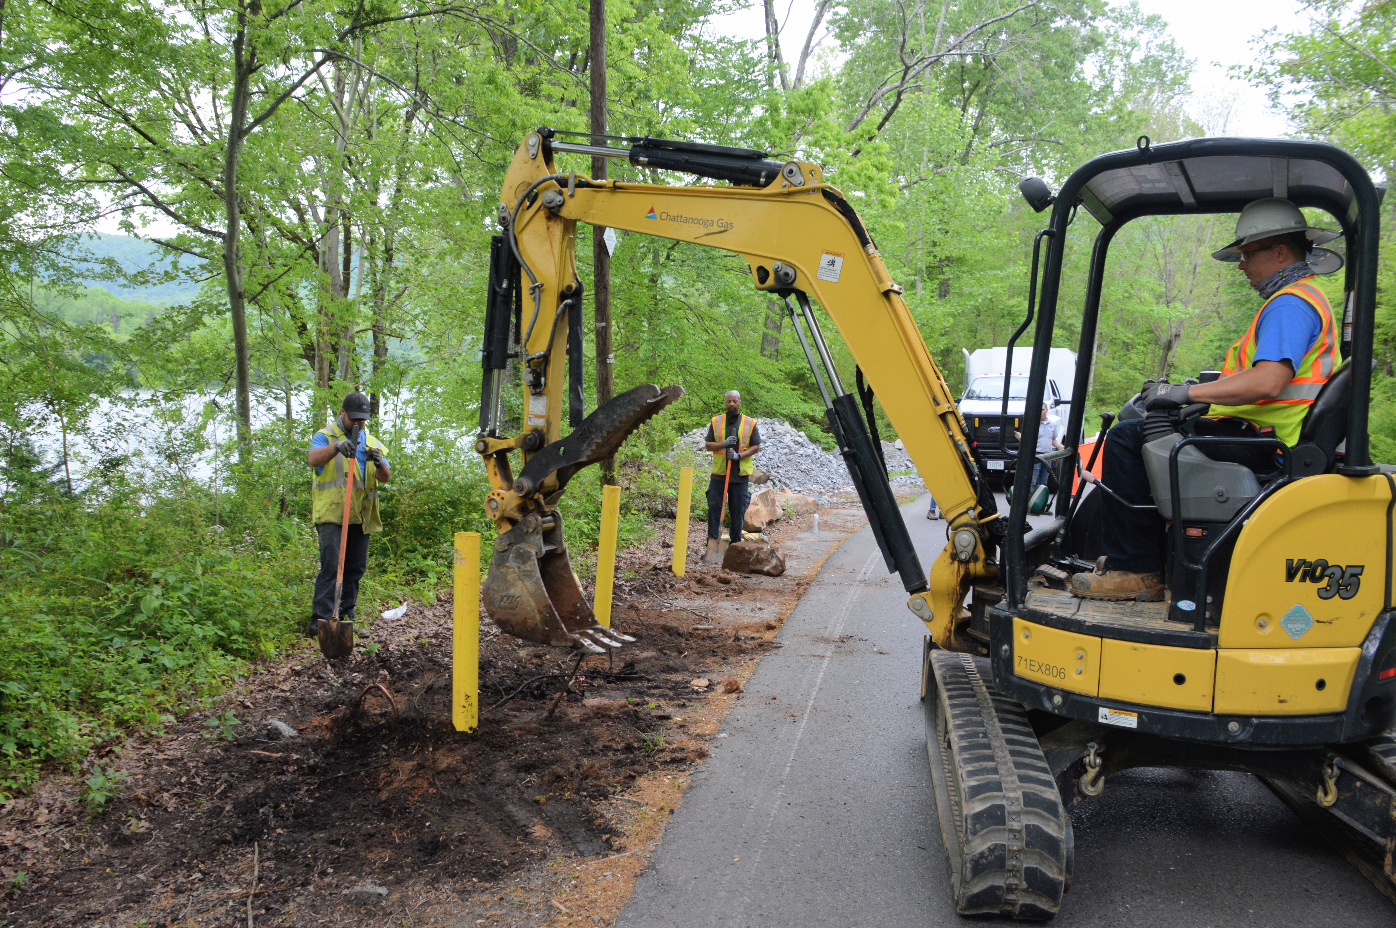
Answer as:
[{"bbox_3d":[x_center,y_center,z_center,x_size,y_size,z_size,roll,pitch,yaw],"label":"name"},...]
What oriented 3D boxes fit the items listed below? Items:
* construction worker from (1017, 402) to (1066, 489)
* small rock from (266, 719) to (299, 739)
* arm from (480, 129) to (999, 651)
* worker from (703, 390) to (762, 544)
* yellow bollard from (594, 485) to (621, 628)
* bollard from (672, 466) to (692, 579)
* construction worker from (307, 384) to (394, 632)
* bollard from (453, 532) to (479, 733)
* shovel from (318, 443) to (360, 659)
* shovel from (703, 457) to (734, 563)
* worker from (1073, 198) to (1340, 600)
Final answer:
[{"bbox_3d":[5.140,-0.082,15.700,0.700,1.680,0.450,2,4,28],"label":"construction worker"},{"bbox_3d":[-2.026,1.292,5.100,0.160,0.080,0.120,-1,4,-20],"label":"small rock"},{"bbox_3d":[0.123,-0.320,4.600,2.380,2.450,0.420,2,4,25],"label":"arm"},{"bbox_3d":[0.361,0.074,11.000,0.600,1.730,0.420,0,3,3],"label":"worker"},{"bbox_3d":[-0.634,0.670,7.340,0.122,1.032,0.122,4,3,0],"label":"yellow bollard"},{"bbox_3d":[-0.135,0.534,9.770,0.122,1.011,0.122,4,3,0],"label":"bollard"},{"bbox_3d":[-2.382,0.343,7.150,0.530,1.690,0.450,-2,4,-36],"label":"construction worker"},{"bbox_3d":[-1.119,0.815,5.041,0.122,0.973,0.122,1,3,0],"label":"bollard"},{"bbox_3d":[-2.285,0.488,6.790,0.220,1.534,0.120,7,-16,-25],"label":"shovel"},{"bbox_3d":[0.291,0.314,10.610,0.220,1.394,0.120,7,-9,3],"label":"shovel"},{"bbox_3d":[1.800,-0.220,3.700,0.860,1.400,0.600,2,4,24],"label":"worker"}]

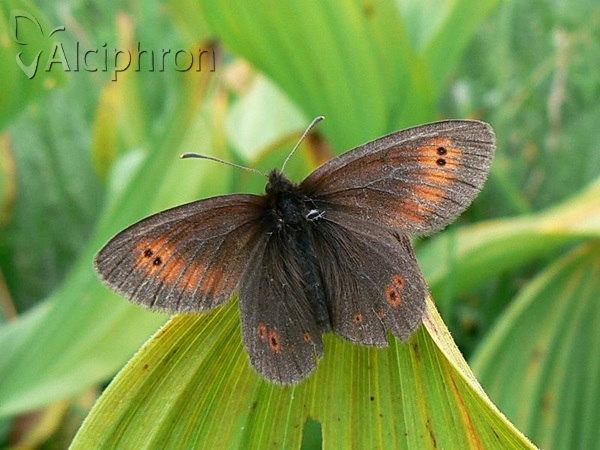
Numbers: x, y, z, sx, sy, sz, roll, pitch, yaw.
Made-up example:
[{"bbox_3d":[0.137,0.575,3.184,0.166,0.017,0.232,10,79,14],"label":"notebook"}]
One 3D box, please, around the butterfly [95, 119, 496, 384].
[{"bbox_3d":[0.001,0.001,0.062,0.043,0.011,0.026,-19,70,-4],"label":"butterfly"}]

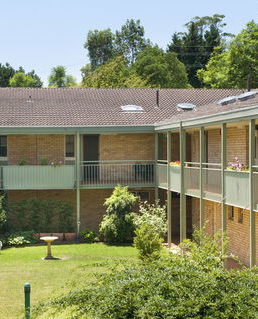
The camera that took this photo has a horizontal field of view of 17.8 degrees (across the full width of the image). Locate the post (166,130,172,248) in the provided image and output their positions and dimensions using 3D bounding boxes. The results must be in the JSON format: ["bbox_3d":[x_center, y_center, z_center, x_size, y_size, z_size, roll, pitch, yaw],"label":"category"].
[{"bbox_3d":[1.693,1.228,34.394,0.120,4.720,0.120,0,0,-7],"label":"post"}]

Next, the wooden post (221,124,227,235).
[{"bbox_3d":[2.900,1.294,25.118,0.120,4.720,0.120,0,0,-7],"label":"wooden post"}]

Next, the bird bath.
[{"bbox_3d":[-2.812,3.129,29.100,0.610,0.740,0.610,0,0,-7],"label":"bird bath"}]

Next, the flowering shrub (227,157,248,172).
[{"bbox_3d":[2.996,0.138,22.800,0.420,0.450,0.750,0,0,-7],"label":"flowering shrub"}]

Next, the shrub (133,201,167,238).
[{"bbox_3d":[0.870,2.508,33.400,1.380,1.700,1.300,0,0,-7],"label":"shrub"}]

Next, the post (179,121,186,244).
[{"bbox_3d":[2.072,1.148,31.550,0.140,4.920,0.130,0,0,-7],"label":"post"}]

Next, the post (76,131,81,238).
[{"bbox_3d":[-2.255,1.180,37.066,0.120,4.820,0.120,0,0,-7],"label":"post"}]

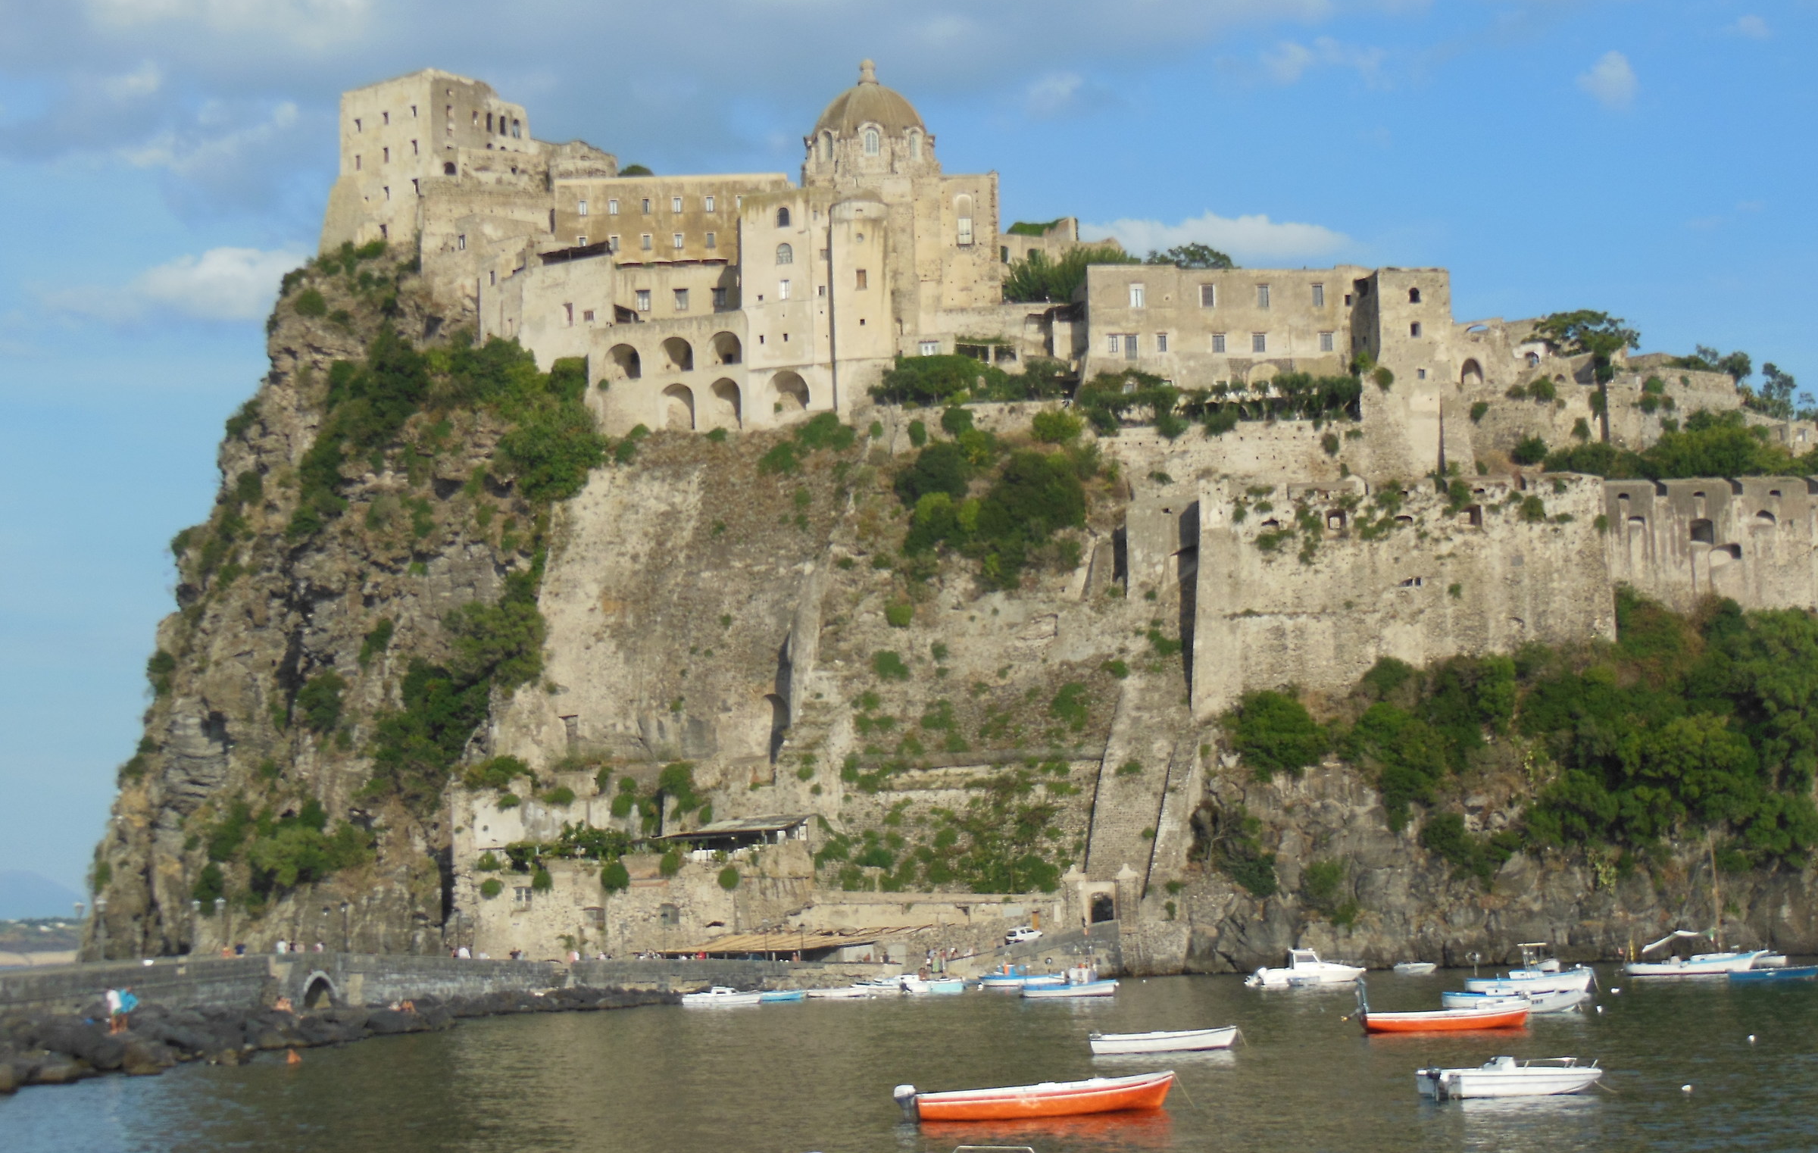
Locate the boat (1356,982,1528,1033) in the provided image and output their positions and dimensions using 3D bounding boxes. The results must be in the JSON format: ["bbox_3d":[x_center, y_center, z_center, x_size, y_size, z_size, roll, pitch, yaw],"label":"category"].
[{"bbox_3d":[20.830,16.821,123.087,6.836,1.948,2.000,-1,-6,-5],"label":"boat"}]

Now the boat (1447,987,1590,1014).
[{"bbox_3d":[27.801,19.423,144.731,6.741,1.066,2.100,-1,-6,-3],"label":"boat"}]

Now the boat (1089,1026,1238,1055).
[{"bbox_3d":[8.894,16.277,110.623,5.434,0.984,1.700,0,-6,-13],"label":"boat"}]

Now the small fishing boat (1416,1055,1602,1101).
[{"bbox_3d":[15.673,12.836,80.889,5.502,1.053,2.000,2,-7,-29],"label":"small fishing boat"}]

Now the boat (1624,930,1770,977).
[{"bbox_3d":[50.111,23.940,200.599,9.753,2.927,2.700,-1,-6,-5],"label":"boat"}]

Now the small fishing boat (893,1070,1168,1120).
[{"bbox_3d":[3.095,12.792,77.763,7.029,1.142,1.800,-1,-6,-9],"label":"small fishing boat"}]

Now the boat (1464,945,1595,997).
[{"bbox_3d":[33.800,21.426,172.258,7.211,2.694,2.300,-1,-6,-5],"label":"boat"}]

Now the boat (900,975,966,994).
[{"bbox_3d":[1.508,26.509,204.171,4.278,1.199,1.700,-1,-6,-8],"label":"boat"}]

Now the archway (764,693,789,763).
[{"bbox_3d":[-10.114,11.521,240.000,2.400,5.400,1.800,-4,-7,25],"label":"archway"}]

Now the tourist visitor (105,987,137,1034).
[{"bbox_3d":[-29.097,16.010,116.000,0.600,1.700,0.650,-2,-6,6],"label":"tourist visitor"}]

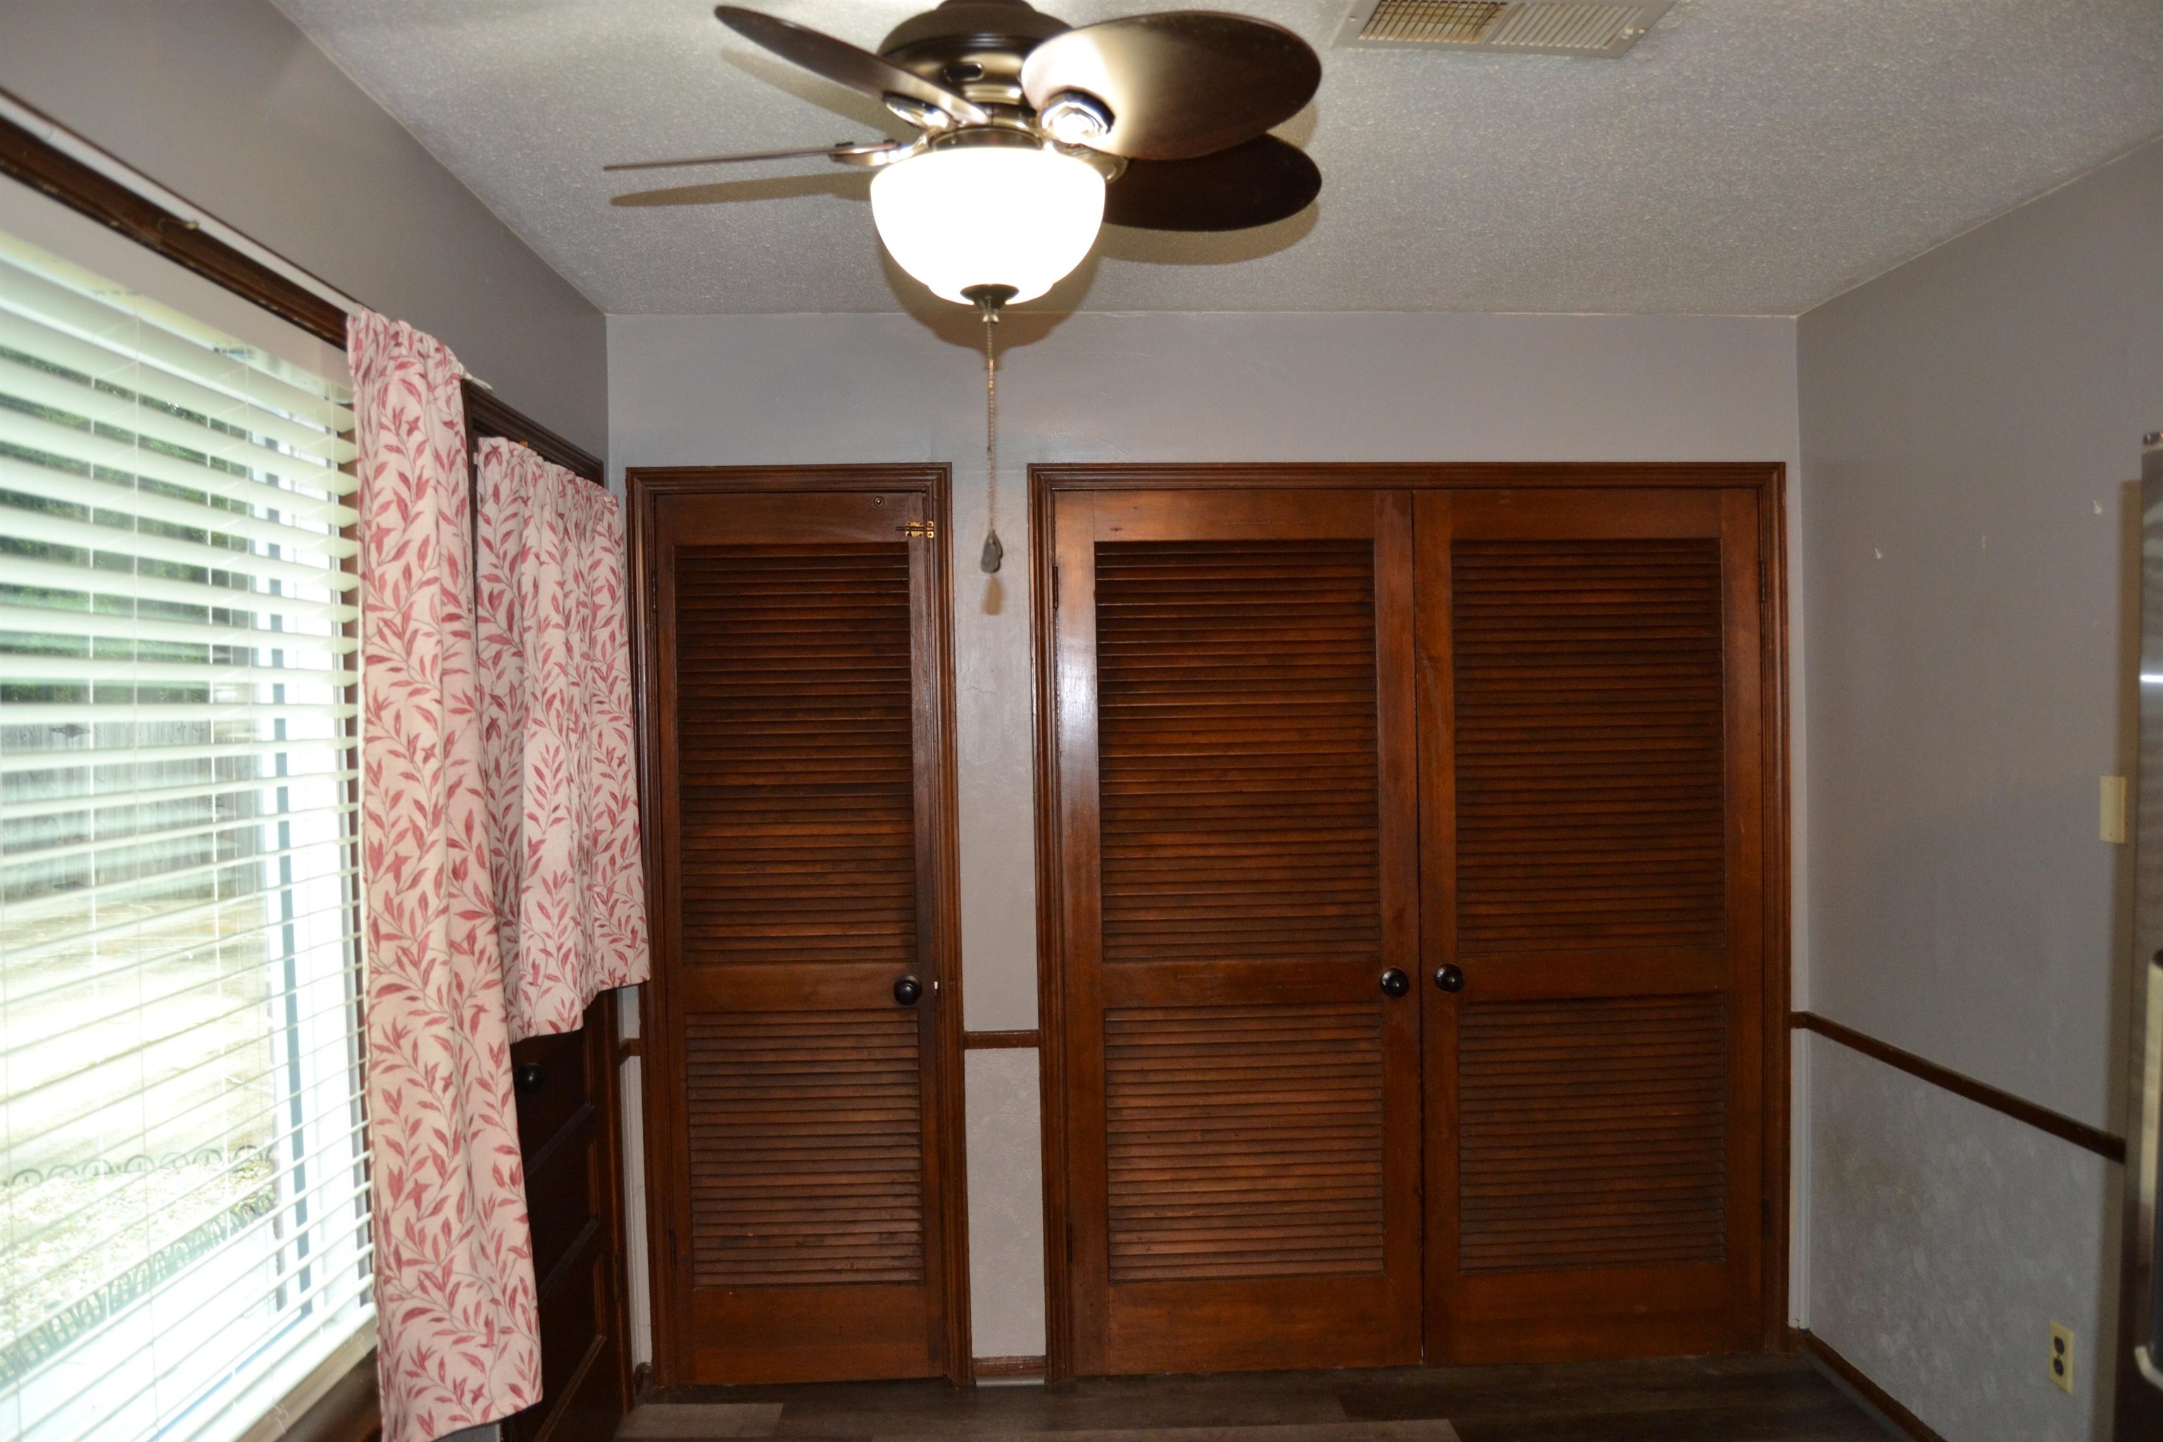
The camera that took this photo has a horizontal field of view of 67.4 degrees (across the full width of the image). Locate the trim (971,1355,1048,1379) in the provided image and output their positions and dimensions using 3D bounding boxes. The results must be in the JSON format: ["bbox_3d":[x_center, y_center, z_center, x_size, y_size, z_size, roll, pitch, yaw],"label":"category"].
[{"bbox_3d":[-0.164,1.475,3.703,0.175,0.052,0.016,-1,1,-3],"label":"trim"}]

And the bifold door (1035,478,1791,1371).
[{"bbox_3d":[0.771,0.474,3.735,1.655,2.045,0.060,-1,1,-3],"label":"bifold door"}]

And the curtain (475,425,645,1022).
[{"bbox_3d":[-0.945,0.046,3.025,0.090,1.020,0.860,-1,1,-3],"label":"curtain"}]

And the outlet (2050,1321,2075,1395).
[{"bbox_3d":[1.745,1.135,2.889,0.010,0.115,0.070,-1,1,-3],"label":"outlet"}]

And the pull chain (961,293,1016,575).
[{"bbox_3d":[-0.104,-0.332,1.850,0.055,0.328,0.050,-1,1,-3],"label":"pull chain"}]

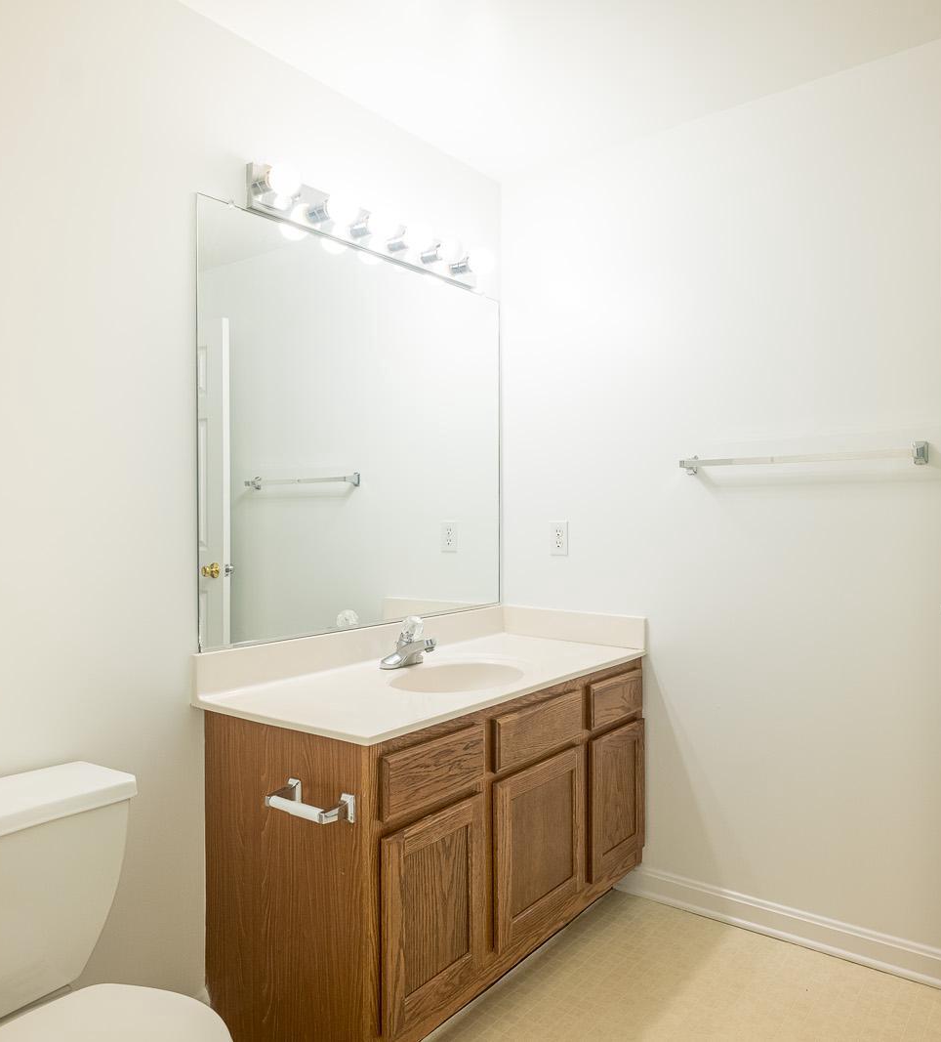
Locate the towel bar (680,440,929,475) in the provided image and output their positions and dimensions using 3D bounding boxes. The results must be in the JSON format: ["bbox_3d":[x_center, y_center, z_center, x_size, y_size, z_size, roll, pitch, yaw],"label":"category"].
[{"bbox_3d":[0.891,-0.169,2.148,0.636,0.057,0.073,0,0,38],"label":"towel bar"}]

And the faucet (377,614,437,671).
[{"bbox_3d":[-0.158,0.341,2.208,0.158,0.140,0.157,0,0,38],"label":"faucet"}]

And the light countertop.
[{"bbox_3d":[-0.041,0.416,2.138,0.570,0.020,1.240,0,0,38],"label":"light countertop"}]

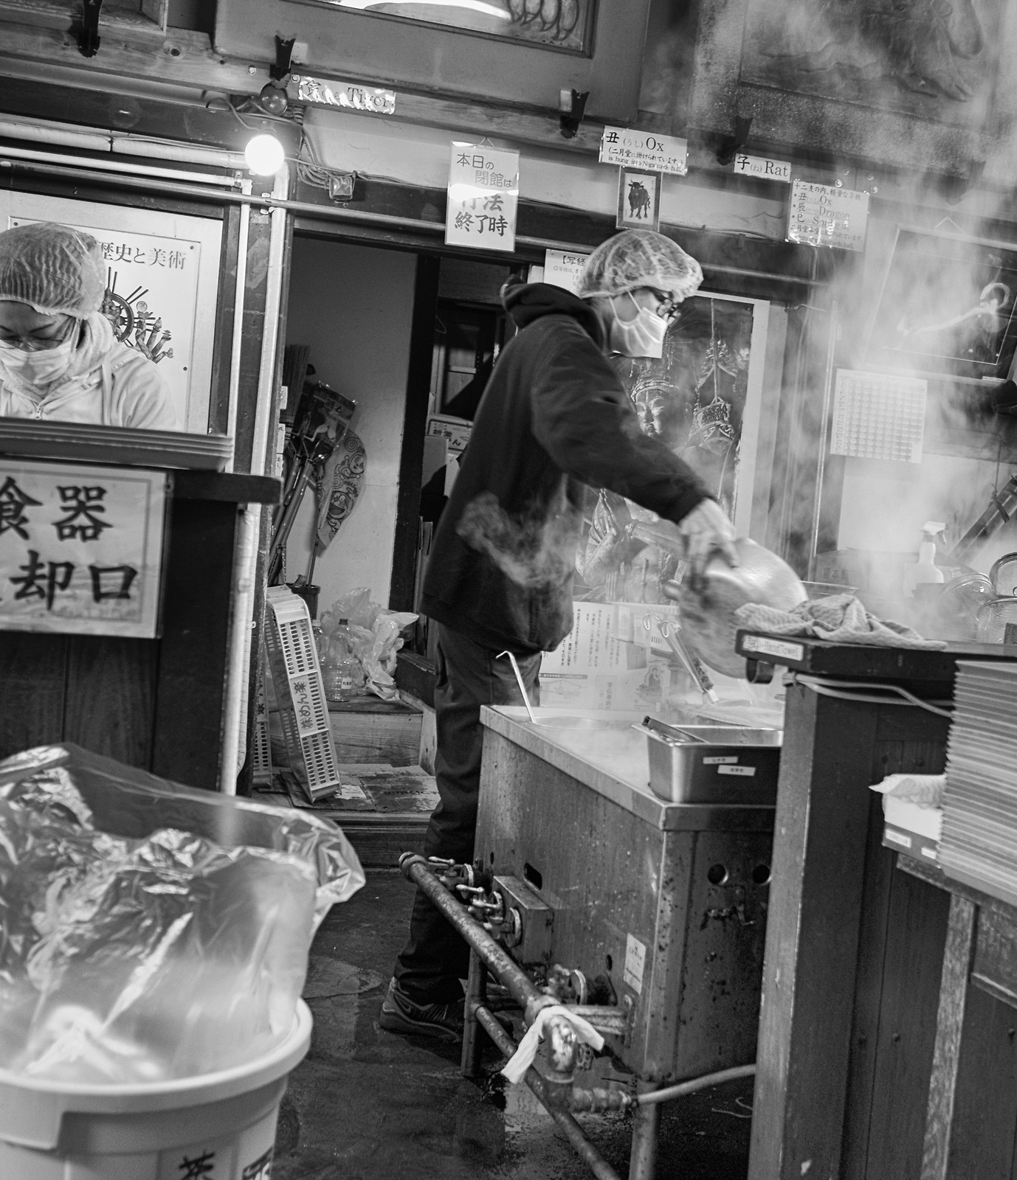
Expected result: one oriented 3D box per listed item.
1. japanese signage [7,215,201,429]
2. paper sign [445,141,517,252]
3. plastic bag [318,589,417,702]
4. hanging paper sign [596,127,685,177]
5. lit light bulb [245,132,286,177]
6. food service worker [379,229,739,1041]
[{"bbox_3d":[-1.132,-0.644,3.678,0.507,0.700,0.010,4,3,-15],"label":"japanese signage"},{"bbox_3d":[-0.075,-1.196,4.048,0.216,0.308,0.010,4,3,-17],"label":"paper sign"},{"bbox_3d":[-0.547,0.218,5.120,0.360,0.420,0.280,4,3,-15],"label":"plastic bag"},{"bbox_3d":[0.442,-1.422,4.302,0.296,0.117,0.010,4,3,-17],"label":"hanging paper sign"},{"bbox_3d":[-0.631,-1.133,3.450,0.100,0.105,0.100,4,3,-15],"label":"lit light bulb"},{"bbox_3d":[0.118,0.098,2.787,0.640,1.700,0.500,5,2,0],"label":"food service worker"}]

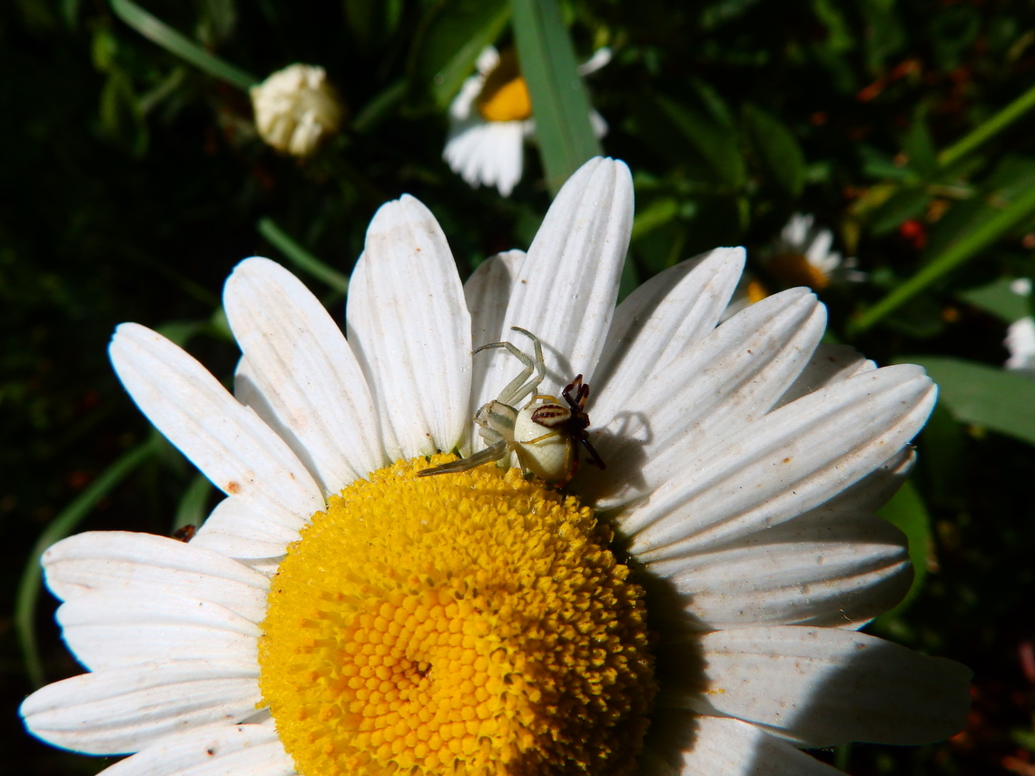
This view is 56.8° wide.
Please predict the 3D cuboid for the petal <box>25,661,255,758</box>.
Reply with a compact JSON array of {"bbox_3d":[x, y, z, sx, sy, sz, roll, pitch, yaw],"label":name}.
[{"bbox_3d":[-0.024,0.020,0.060,0.017,0.005,0.003,-10,-3,13],"label":"petal"}]

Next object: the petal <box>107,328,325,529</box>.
[{"bbox_3d":[-0.018,0.002,0.056,0.018,0.002,0.005,38,91,14],"label":"petal"}]

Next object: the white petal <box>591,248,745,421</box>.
[{"bbox_3d":[0.008,-0.001,0.052,0.006,0.002,0.015,34,90,14],"label":"white petal"}]

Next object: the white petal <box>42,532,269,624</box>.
[{"bbox_3d":[-0.023,0.012,0.060,0.016,0.005,0.003,8,1,13],"label":"white petal"}]

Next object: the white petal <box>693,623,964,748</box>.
[{"bbox_3d":[0.016,0.016,0.050,0.015,0.006,0.003,1,-1,13],"label":"white petal"}]

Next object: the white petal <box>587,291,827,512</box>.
[{"bbox_3d":[0.010,0.001,0.050,0.016,0.002,0.005,-42,77,4],"label":"white petal"}]

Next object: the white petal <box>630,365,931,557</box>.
[{"bbox_3d":[0.013,0.004,0.049,0.018,0.003,0.005,-29,78,7],"label":"white petal"}]

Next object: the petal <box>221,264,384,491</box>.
[{"bbox_3d":[-0.013,-0.001,0.056,0.006,0.002,0.016,-32,77,6],"label":"petal"}]

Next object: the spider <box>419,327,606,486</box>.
[{"bbox_3d":[0.000,0.001,0.049,0.007,0.004,0.008,24,69,-9],"label":"spider"}]

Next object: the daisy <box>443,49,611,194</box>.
[{"bbox_3d":[0.002,-0.062,0.220,0.040,0.018,0.040,0,45,0],"label":"daisy"}]

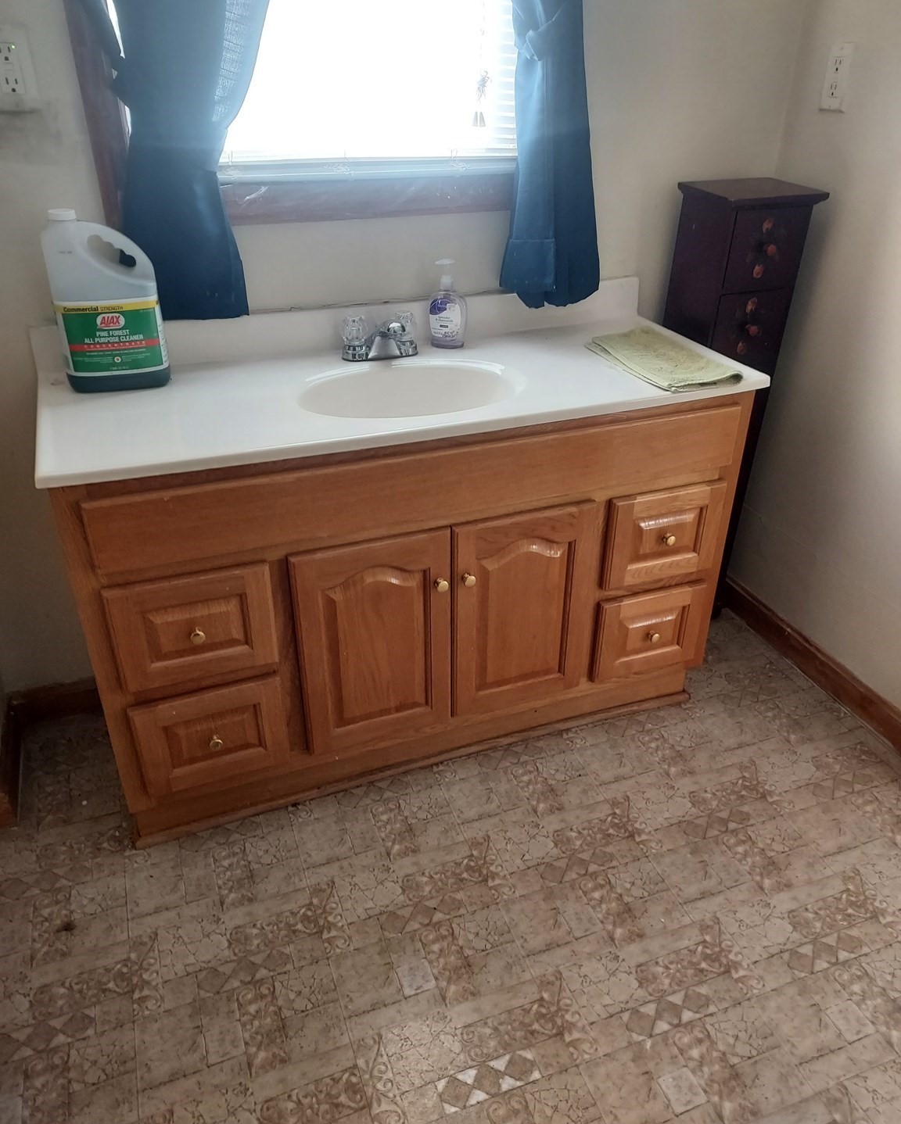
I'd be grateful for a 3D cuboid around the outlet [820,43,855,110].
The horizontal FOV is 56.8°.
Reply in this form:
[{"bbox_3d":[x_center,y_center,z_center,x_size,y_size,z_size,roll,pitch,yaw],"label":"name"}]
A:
[{"bbox_3d":[0.757,-0.947,1.627,0.008,0.115,0.070,-11,33,-19],"label":"outlet"}]

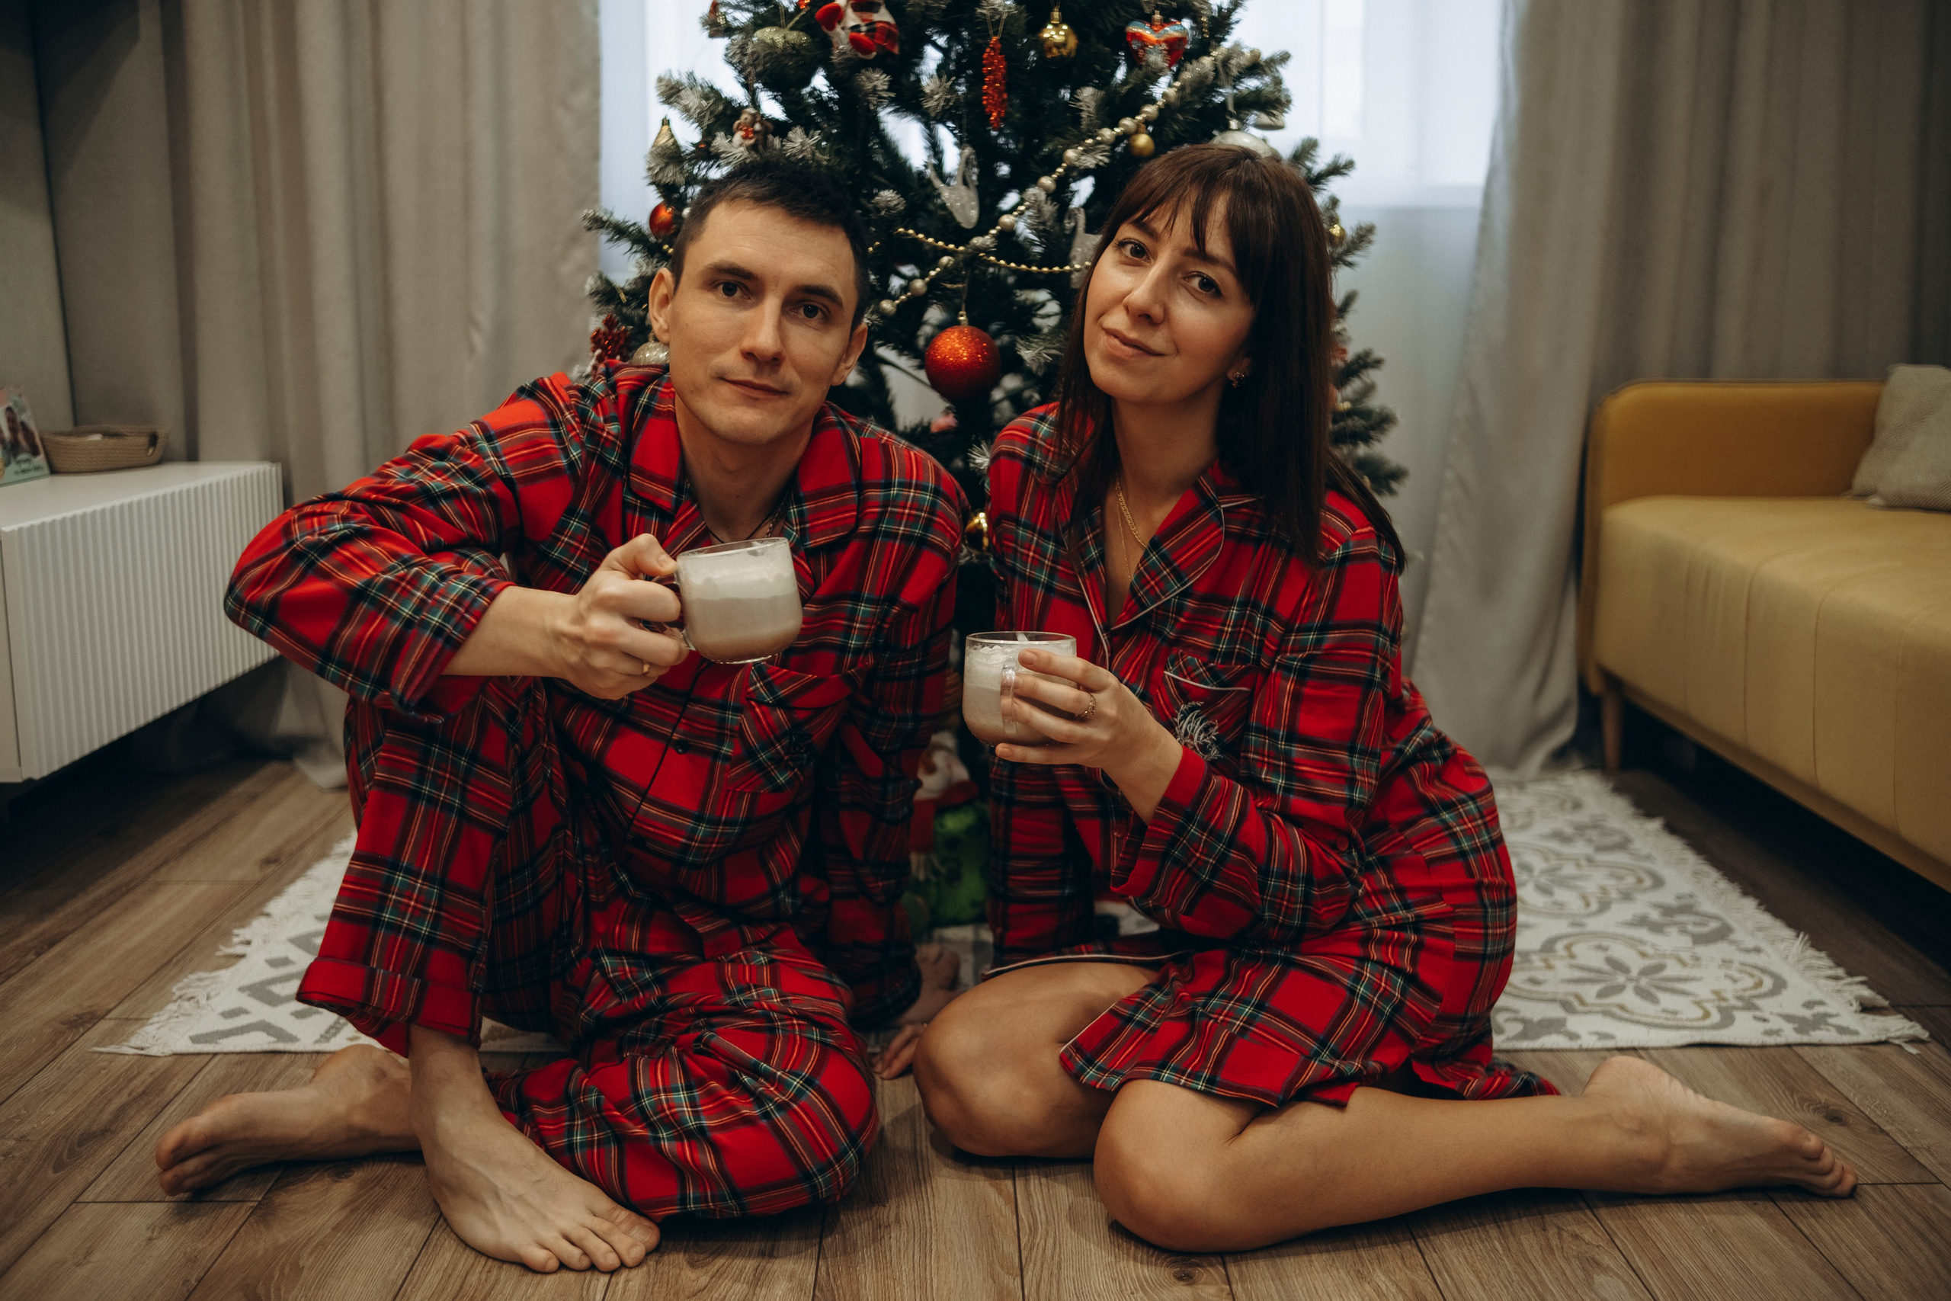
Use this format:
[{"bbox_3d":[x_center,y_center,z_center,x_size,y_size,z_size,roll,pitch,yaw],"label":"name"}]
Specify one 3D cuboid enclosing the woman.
[{"bbox_3d":[0.309,0.005,1.612,0.850,0.868,0.654,6,12,30],"label":"woman"}]

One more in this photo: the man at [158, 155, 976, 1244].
[{"bbox_3d":[-0.342,0.002,1.674,0.671,0.852,0.605,-1,11,-3],"label":"man"}]

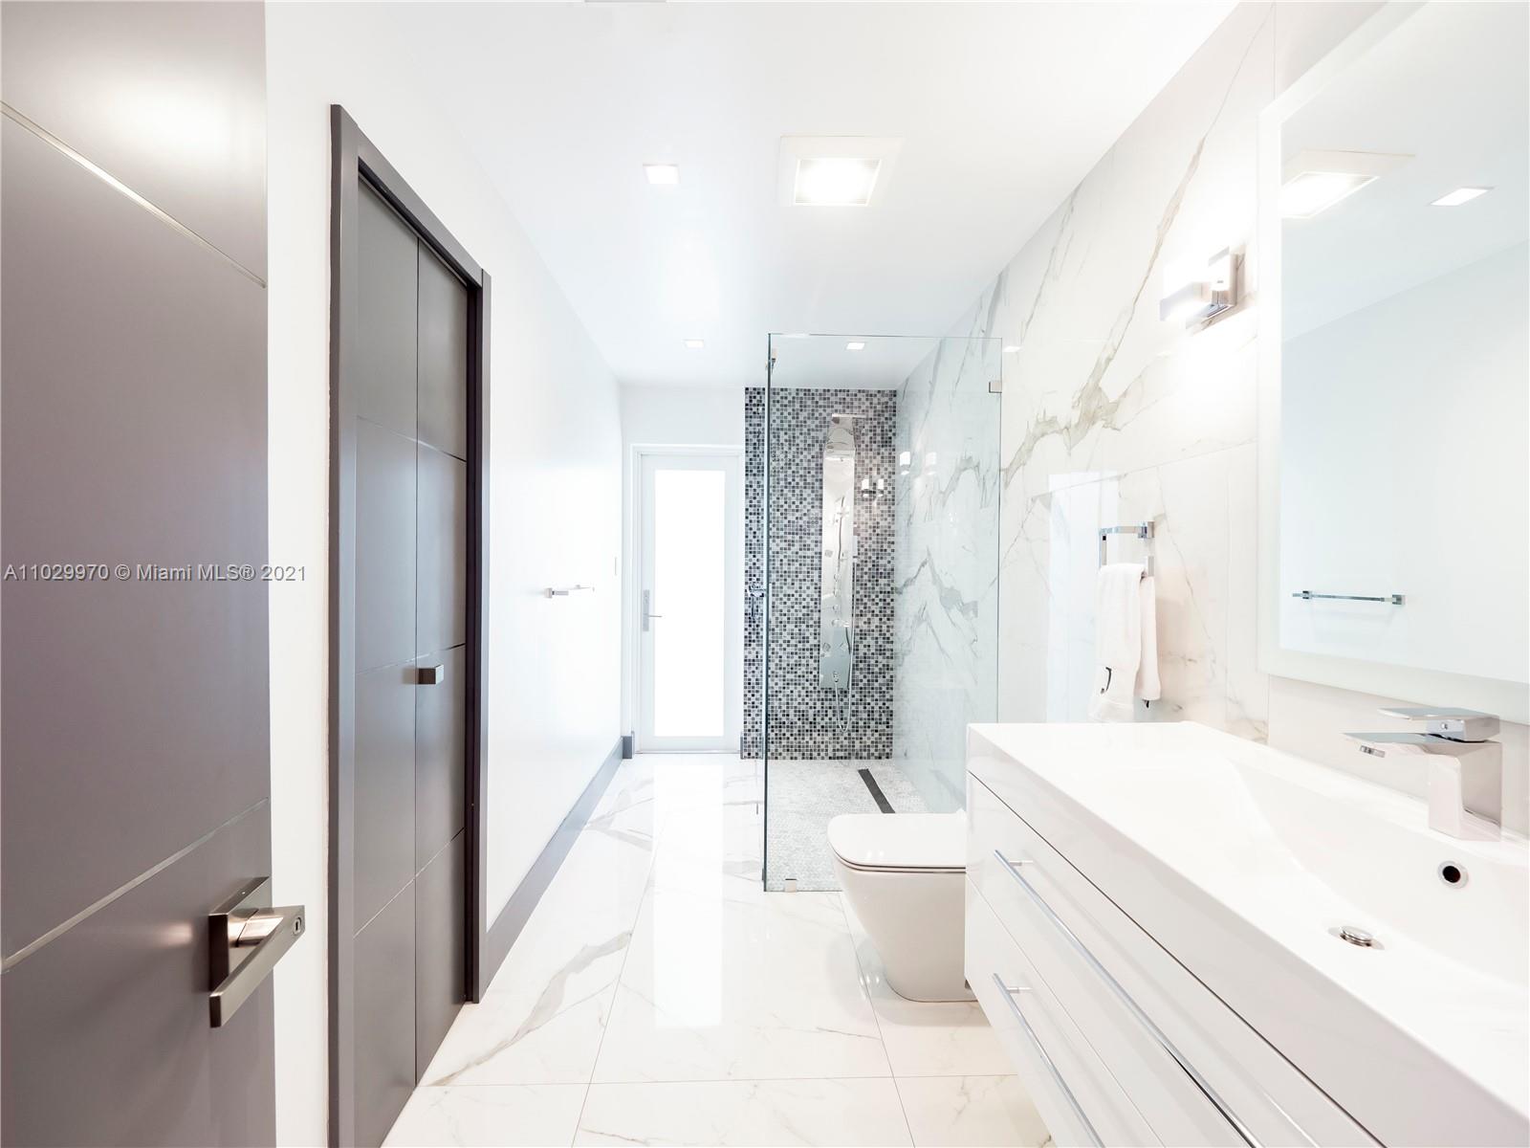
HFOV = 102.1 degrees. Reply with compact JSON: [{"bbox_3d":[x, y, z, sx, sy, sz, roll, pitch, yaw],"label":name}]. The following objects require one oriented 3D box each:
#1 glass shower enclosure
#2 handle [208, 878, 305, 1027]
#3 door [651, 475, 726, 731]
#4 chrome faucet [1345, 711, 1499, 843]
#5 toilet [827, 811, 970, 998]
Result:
[{"bbox_3d":[0.435,0.150,3.229,0.930,2.170,1.620,0,0,-2],"label":"glass shower enclosure"},{"bbox_3d":[-0.453,0.328,0.534,0.056,0.064,0.136,0,0,-10],"label":"handle"},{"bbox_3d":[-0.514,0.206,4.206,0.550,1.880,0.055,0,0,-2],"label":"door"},{"bbox_3d":[0.848,0.257,0.801,0.168,0.160,0.043,0,0,-2],"label":"chrome faucet"},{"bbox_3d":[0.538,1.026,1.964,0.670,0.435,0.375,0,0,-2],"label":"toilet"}]

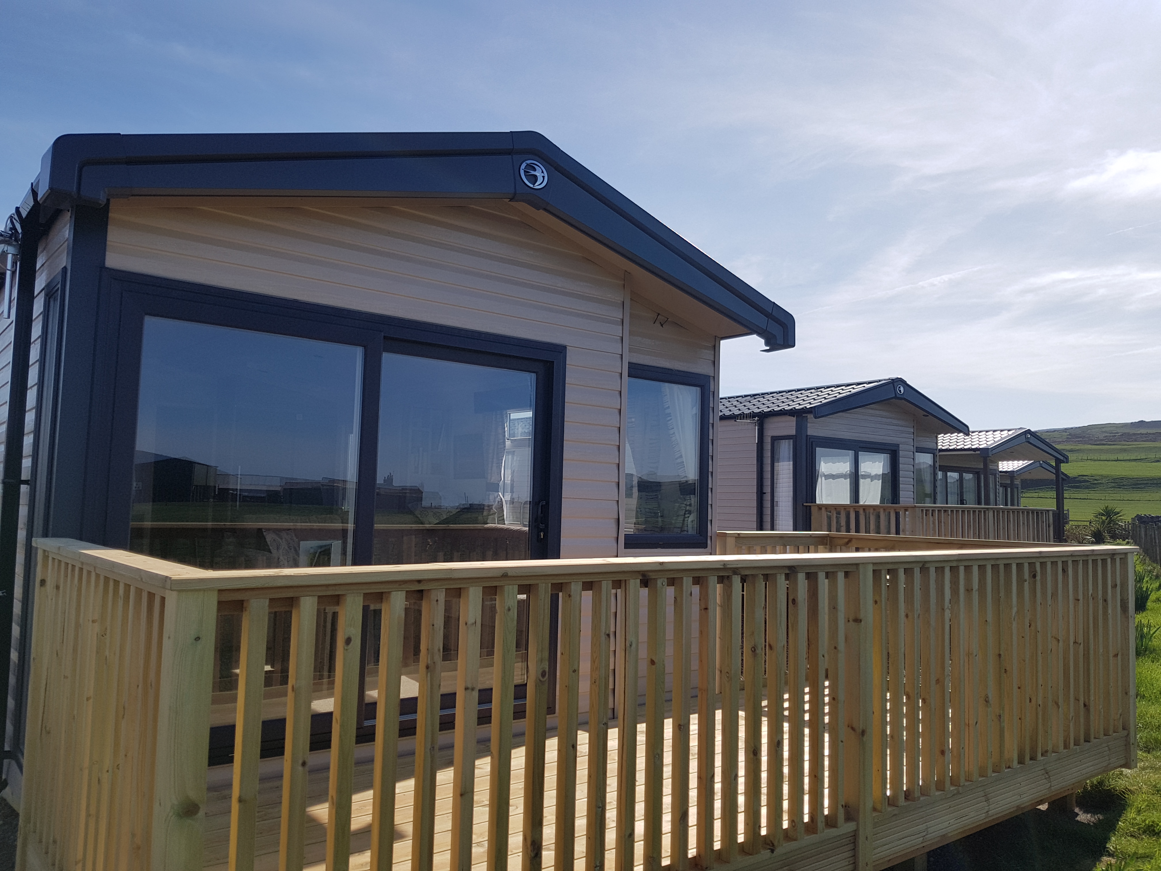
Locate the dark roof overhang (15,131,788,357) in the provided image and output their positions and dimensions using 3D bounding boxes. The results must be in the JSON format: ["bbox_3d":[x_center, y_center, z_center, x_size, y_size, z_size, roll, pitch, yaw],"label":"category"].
[{"bbox_3d":[-0.344,-1.051,4.394,4.077,0.810,0.400,5,-5,-39],"label":"dark roof overhang"}]

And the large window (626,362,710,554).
[{"bbox_3d":[0.522,0.137,5.395,0.792,1.116,0.081,5,-5,-39],"label":"large window"}]

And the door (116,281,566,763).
[{"bbox_3d":[-0.991,0.433,3.998,2.202,1.898,0.111,5,-5,-39],"label":"door"}]

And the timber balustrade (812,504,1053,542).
[{"bbox_3d":[4.965,1.524,12.191,3.922,1.040,1.684,5,-5,-39],"label":"timber balustrade"}]

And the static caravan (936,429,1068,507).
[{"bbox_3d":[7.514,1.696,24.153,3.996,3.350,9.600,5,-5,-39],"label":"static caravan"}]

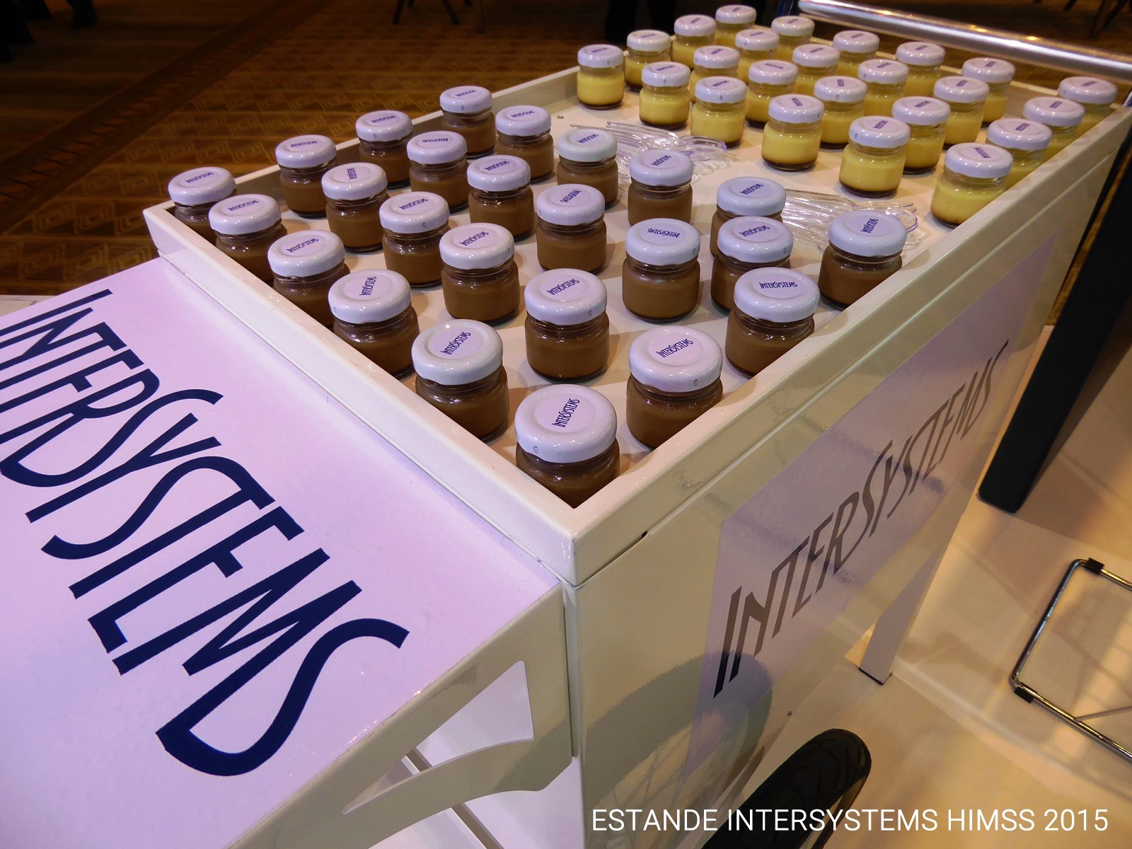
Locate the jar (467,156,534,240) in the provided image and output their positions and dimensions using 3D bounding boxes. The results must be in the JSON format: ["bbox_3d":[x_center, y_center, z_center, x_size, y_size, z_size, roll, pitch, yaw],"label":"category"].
[{"bbox_3d":[-0.048,-0.165,0.599,0.047,0.051,0.047,-4,39,-3],"label":"jar"}]

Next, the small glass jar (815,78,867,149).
[{"bbox_3d":[0.250,-0.288,0.755,0.048,0.052,0.048,-1,39,1],"label":"small glass jar"}]

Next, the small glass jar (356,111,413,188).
[{"bbox_3d":[-0.147,-0.228,0.678,0.047,0.051,0.047,-9,40,-9],"label":"small glass jar"}]

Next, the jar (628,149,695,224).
[{"bbox_3d":[0.071,-0.174,0.619,0.048,0.052,0.048,-1,39,1],"label":"jar"}]

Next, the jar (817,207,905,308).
[{"bbox_3d":[0.192,-0.105,0.529,0.048,0.052,0.048,-1,39,1],"label":"jar"}]

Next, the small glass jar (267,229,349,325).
[{"bbox_3d":[-0.157,-0.088,0.507,0.047,0.051,0.047,-1,39,1],"label":"small glass jar"}]

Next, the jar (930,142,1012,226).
[{"bbox_3d":[0.307,-0.180,0.619,0.048,0.052,0.048,-1,39,1],"label":"jar"}]

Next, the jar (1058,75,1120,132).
[{"bbox_3d":[0.466,-0.282,0.741,0.048,0.052,0.048,-1,39,1],"label":"jar"}]

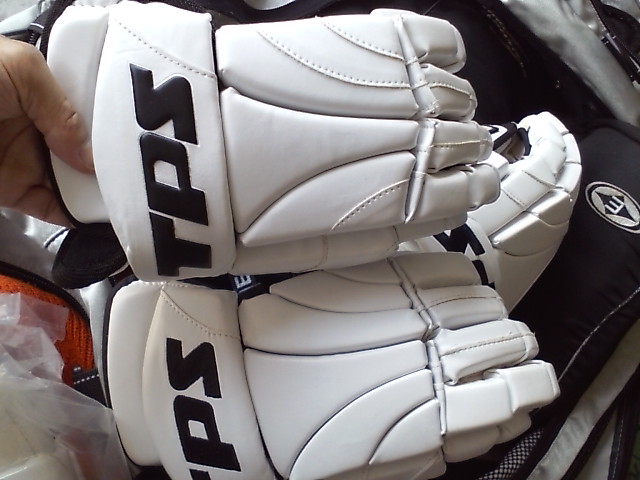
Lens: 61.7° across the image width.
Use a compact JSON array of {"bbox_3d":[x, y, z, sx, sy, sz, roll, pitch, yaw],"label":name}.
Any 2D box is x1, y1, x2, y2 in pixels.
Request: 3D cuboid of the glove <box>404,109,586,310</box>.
[{"bbox_3d":[0.172,-0.019,0.580,0.130,0.160,0.280,24,56,40],"label":"glove"}]

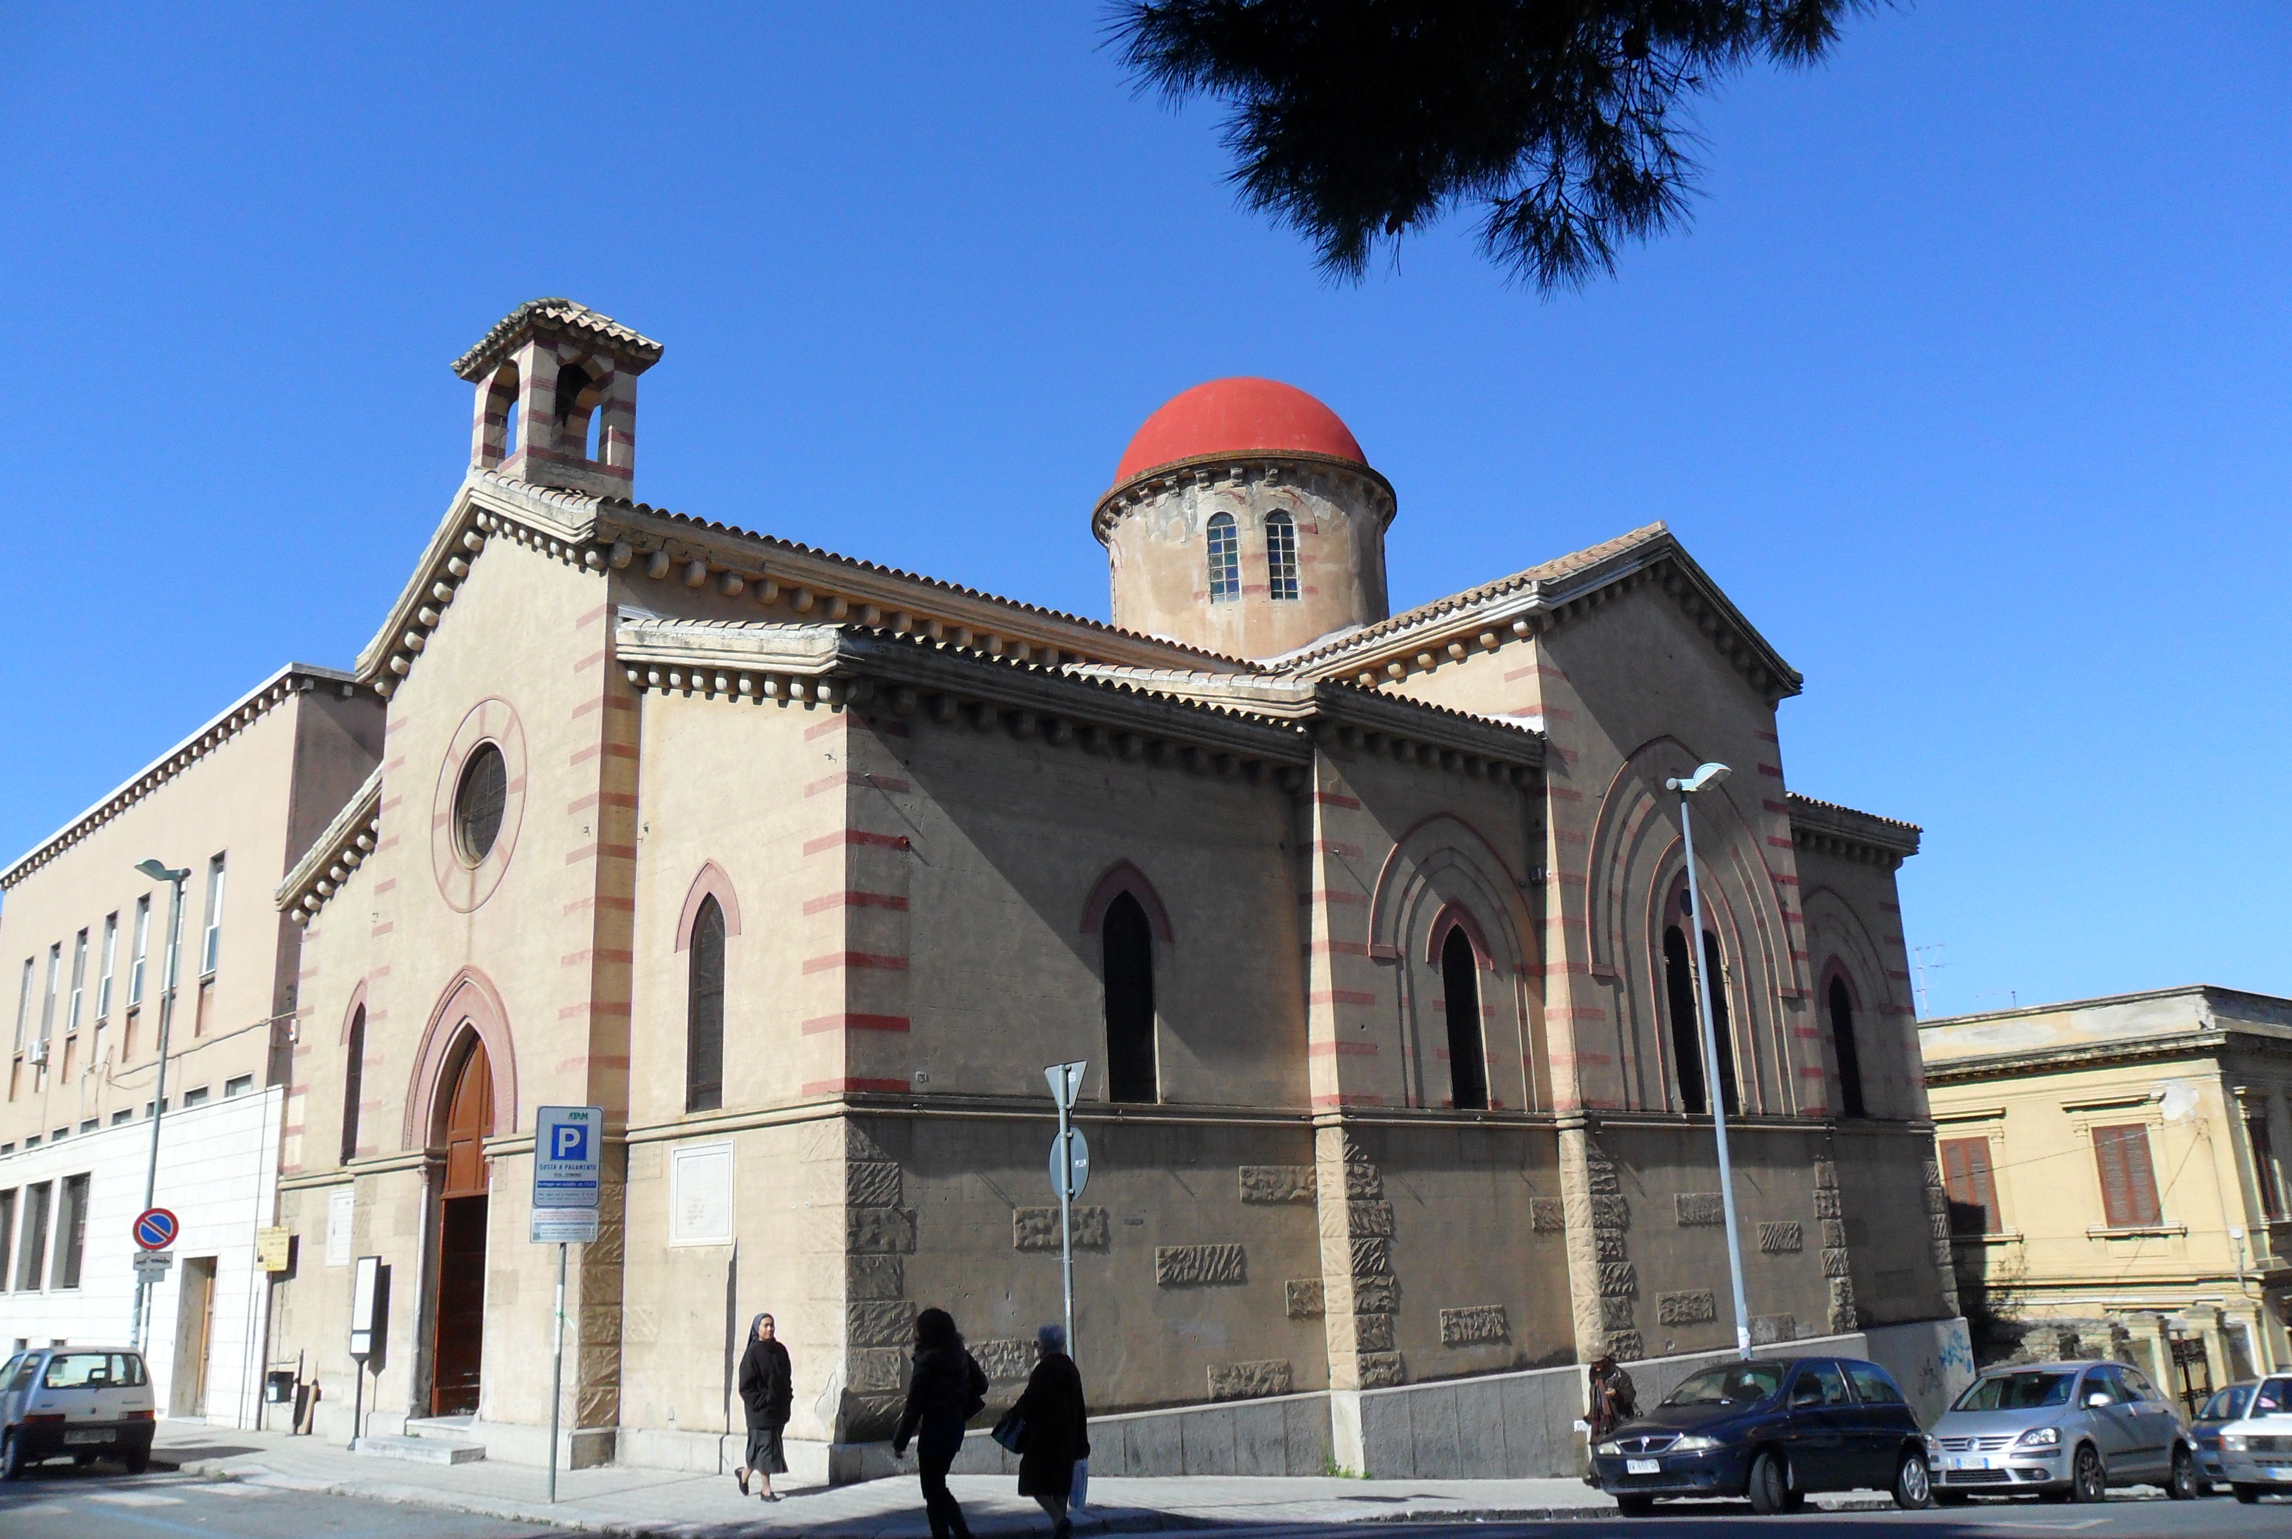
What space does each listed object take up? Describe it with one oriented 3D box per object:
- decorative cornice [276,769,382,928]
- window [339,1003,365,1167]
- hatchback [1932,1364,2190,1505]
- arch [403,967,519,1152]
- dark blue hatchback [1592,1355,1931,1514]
[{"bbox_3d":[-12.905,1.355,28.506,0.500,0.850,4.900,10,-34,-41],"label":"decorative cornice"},{"bbox_3d":[-12.110,4.845,27.633,0.220,2.479,0.724,11,-20,-42],"label":"window"},{"bbox_3d":[10.790,7.862,21.251,4.205,1.580,1.760,17,-28,-37],"label":"hatchback"},{"bbox_3d":[-8.925,3.768,23.736,0.450,2.356,3.662,11,-20,-42],"label":"arch"},{"bbox_3d":[5.989,6.438,17.343,3.720,1.435,1.690,15,-28,-34],"label":"dark blue hatchback"}]

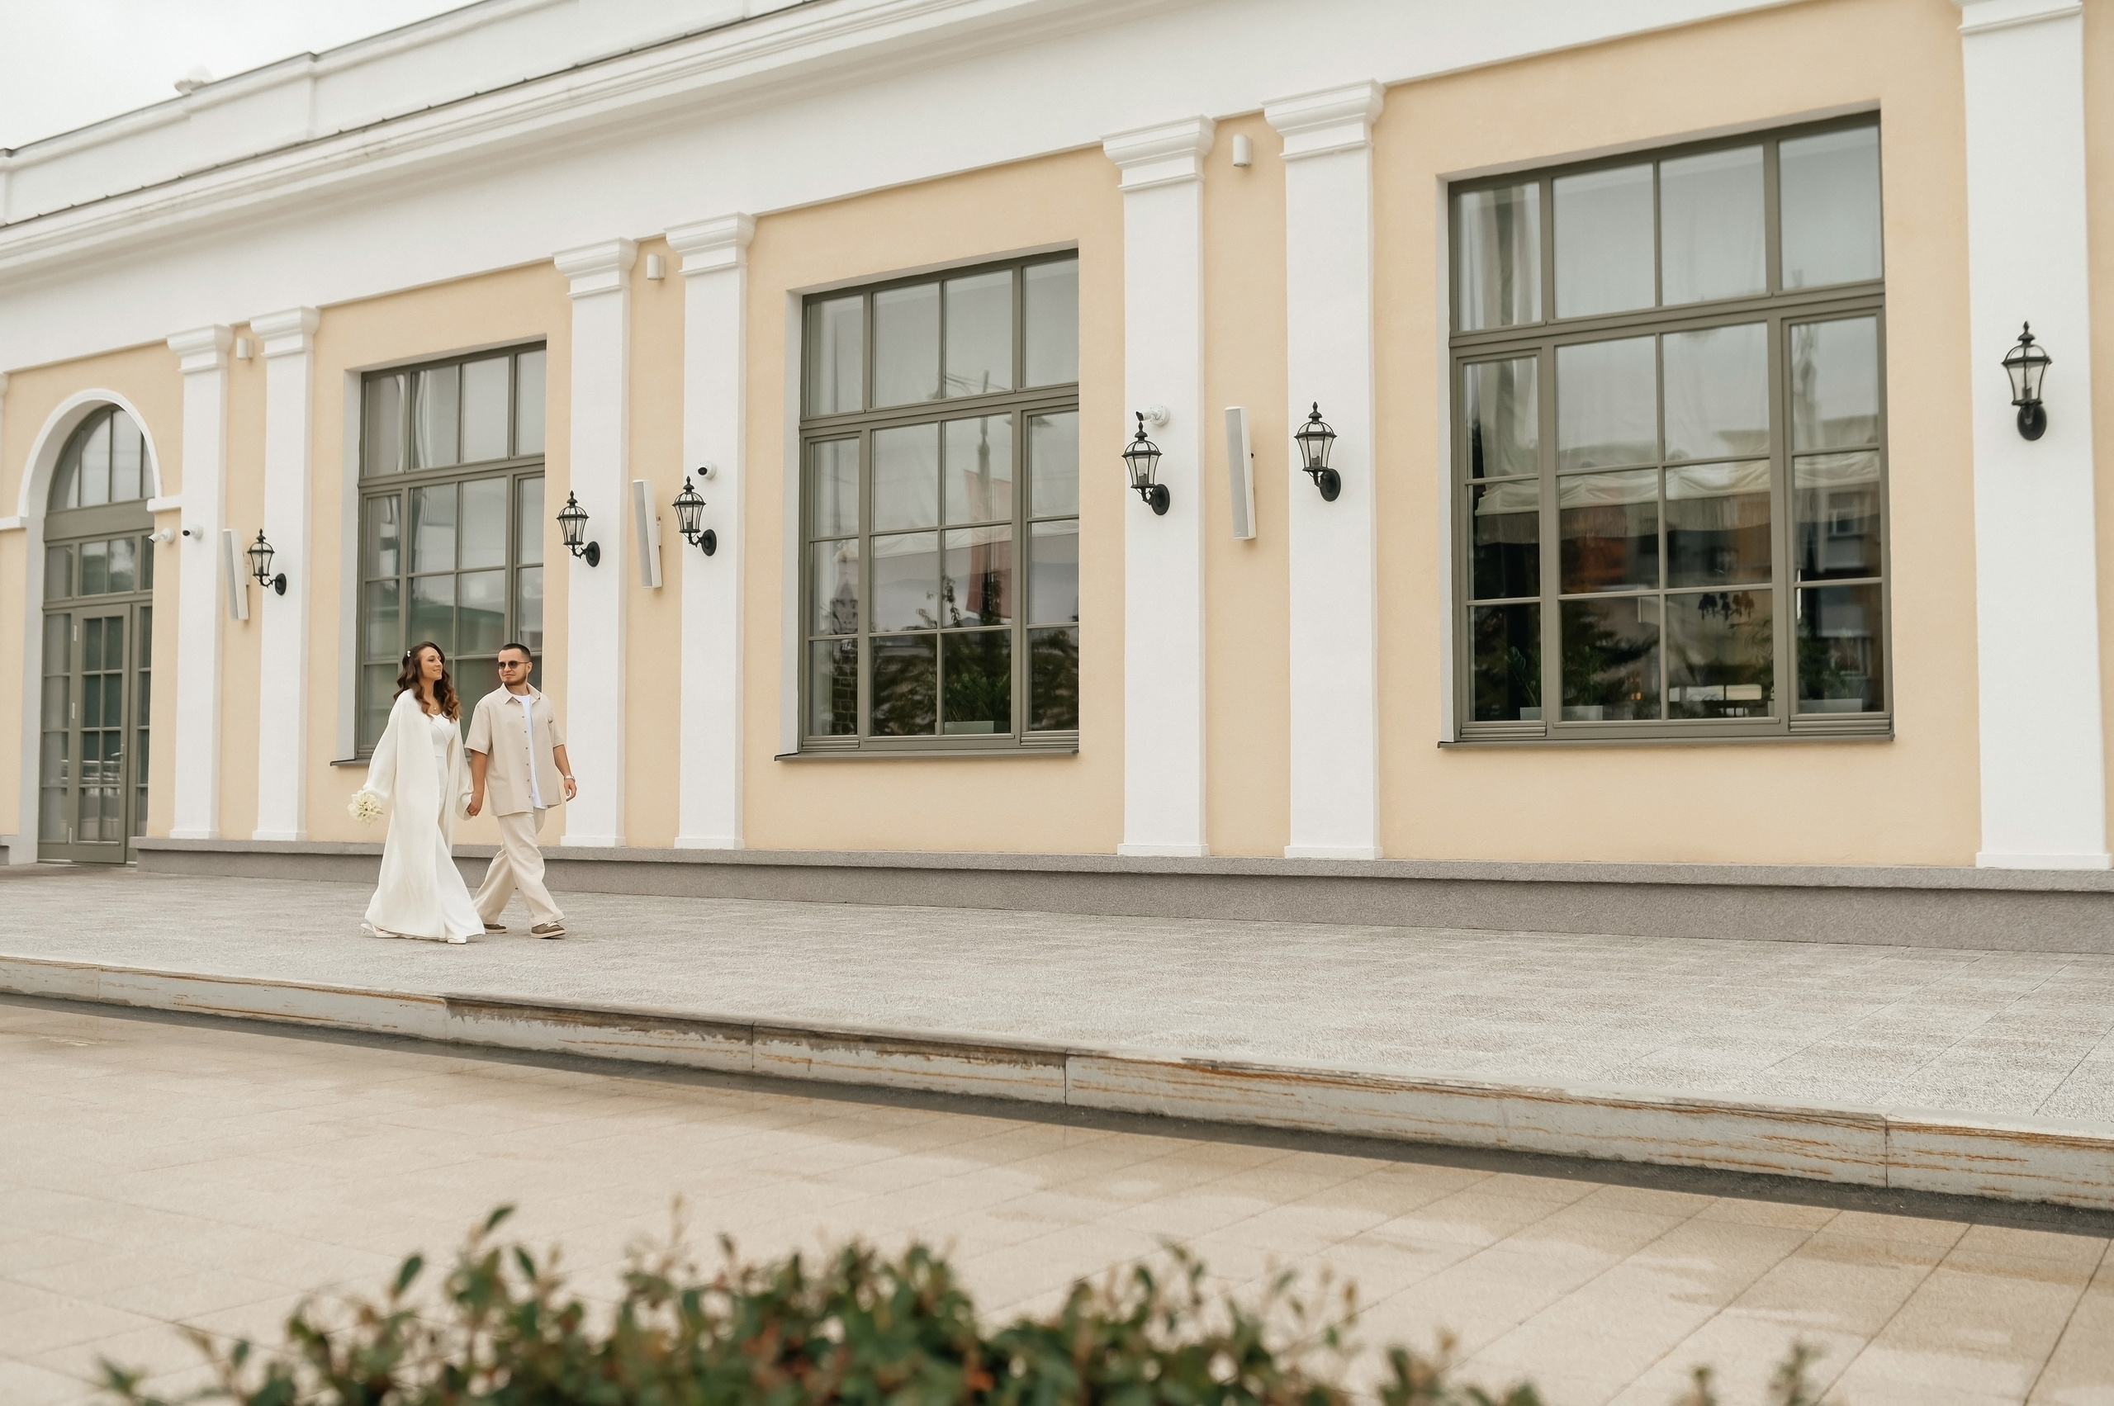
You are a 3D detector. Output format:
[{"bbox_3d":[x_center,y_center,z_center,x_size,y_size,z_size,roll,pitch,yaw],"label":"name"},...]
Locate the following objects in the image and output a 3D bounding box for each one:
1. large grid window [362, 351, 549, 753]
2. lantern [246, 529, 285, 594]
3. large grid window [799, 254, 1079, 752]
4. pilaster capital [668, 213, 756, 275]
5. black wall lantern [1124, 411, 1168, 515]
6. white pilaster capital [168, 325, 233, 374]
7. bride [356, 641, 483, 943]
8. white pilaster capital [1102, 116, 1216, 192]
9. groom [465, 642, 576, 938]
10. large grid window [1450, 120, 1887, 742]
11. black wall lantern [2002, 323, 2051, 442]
[{"bbox_3d":[-5.117,-1.232,17.629,2.561,3.485,0.120,-2,-4,33],"label":"large grid window"},{"bbox_3d":[-7.303,-1.314,18.989,0.255,0.600,0.370,-2,-3,34],"label":"lantern"},{"bbox_3d":[-0.842,-1.424,15.308,2.700,3.590,0.130,-2,-3,34],"label":"large grid window"},{"bbox_3d":[-2.729,-3.603,16.277,0.785,0.370,0.200,-2,-3,34],"label":"pilaster capital"},{"bbox_3d":[0.612,-1.565,13.741,0.255,0.600,0.370,-2,-3,34],"label":"black wall lantern"},{"bbox_3d":[-8.051,-3.319,19.277,0.751,0.416,0.190,-2,-4,33],"label":"white pilaster capital"},{"bbox_3d":[-3.526,0.491,11.448,0.680,1.660,0.550,-2,-3,28],"label":"bride"},{"bbox_3d":[0.704,-3.712,14.001,0.785,0.370,0.200,-2,-3,34],"label":"white pilaster capital"},{"bbox_3d":[-3.228,0.522,12.408,0.620,1.760,0.580,-2,-3,40],"label":"groom"},{"bbox_3d":[3.521,-1.520,11.988,2.561,3.485,0.120,-2,-4,33],"label":"large grid window"},{"bbox_3d":[4.955,-1.648,10.479,0.251,0.583,0.350,-2,-4,33],"label":"black wall lantern"}]

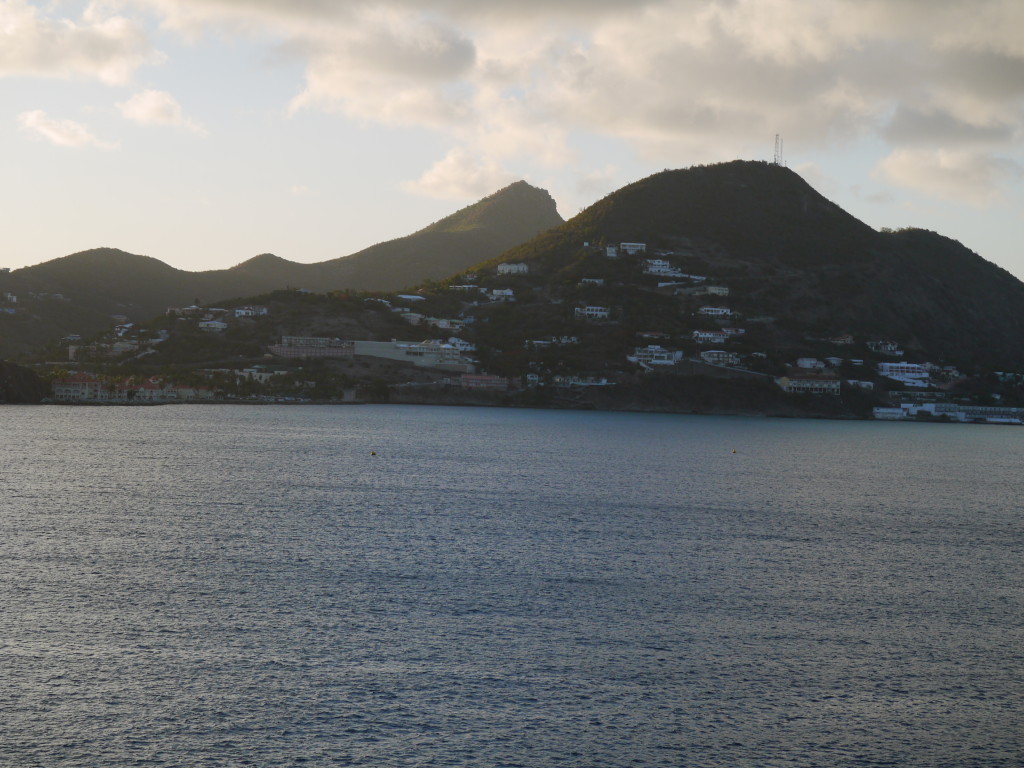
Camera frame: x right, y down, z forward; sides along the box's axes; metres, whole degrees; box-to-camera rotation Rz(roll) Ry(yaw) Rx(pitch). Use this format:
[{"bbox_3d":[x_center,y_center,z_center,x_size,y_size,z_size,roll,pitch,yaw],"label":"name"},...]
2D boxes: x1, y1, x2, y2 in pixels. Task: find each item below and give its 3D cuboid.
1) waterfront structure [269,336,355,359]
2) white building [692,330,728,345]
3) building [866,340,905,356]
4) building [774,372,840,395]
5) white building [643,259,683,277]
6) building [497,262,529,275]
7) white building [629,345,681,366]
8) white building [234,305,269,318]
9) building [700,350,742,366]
[{"bbox_3d":[-139.320,-25.360,1850.000,57.100,14.500,18.000,1,0,-3],"label":"waterfront structure"},{"bbox_3d":[123.020,-28.820,1650.000,19.500,8.200,11.000,1,0,-15],"label":"white building"},{"bbox_3d":[231.470,-22.000,1650.000,21.800,9.400,13.000,1,0,-5],"label":"building"},{"bbox_3d":[171.500,-0.290,1540.000,33.900,12.100,13.000,1,0,-12],"label":"building"},{"bbox_3d":[100.620,-77.890,1780.000,25.200,11.400,14.000,1,0,3],"label":"white building"},{"bbox_3d":[0.350,-80.260,1850.000,20.600,7.900,12.000,1,0,-5],"label":"building"},{"bbox_3d":[86.240,-17.130,1600.000,29.400,12.600,17.000,1,0,8],"label":"white building"},{"bbox_3d":[-181.010,-50.380,1850.000,22.000,9.200,12.000,1,0,-5],"label":"white building"},{"bbox_3d":[124.520,-15.230,1590.000,22.100,9.100,13.000,1,0,-5],"label":"building"}]

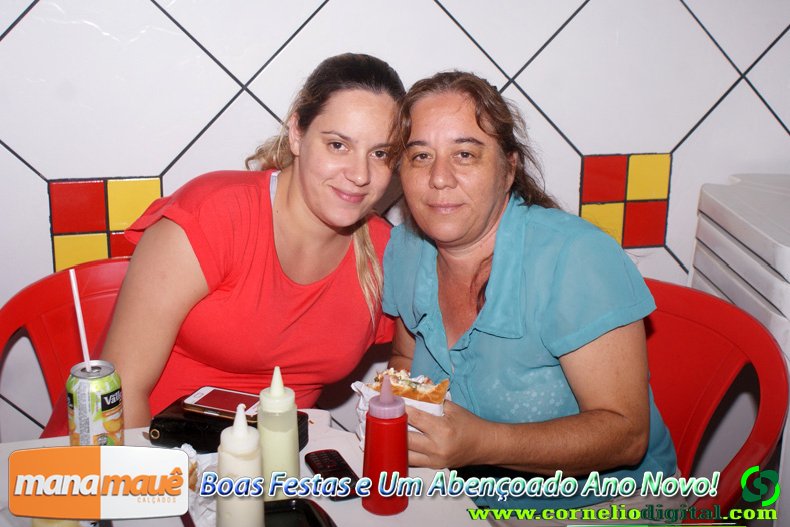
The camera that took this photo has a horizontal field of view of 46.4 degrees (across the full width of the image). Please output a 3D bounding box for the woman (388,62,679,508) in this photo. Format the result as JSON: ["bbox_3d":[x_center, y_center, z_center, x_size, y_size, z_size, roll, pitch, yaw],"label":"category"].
[{"bbox_3d":[0.186,0.305,1.426,0.520,1.150,0.620,7,15,24],"label":"woman"}]

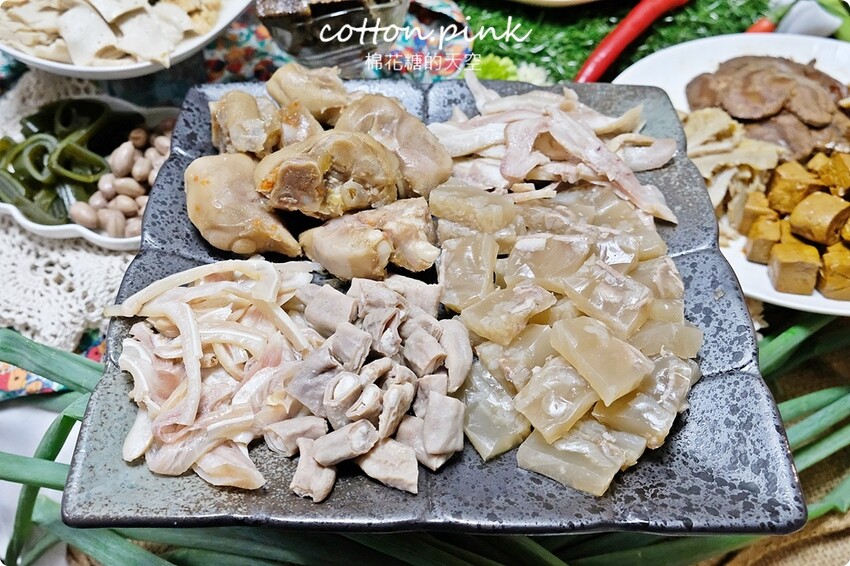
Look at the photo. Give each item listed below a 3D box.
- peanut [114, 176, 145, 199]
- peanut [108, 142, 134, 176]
[{"bbox_3d":[-0.157,-0.051,0.400,0.019,0.010,0.010,16,54,12],"label":"peanut"},{"bbox_3d":[-0.164,-0.067,0.408,0.012,0.011,0.021,16,68,12],"label":"peanut"}]

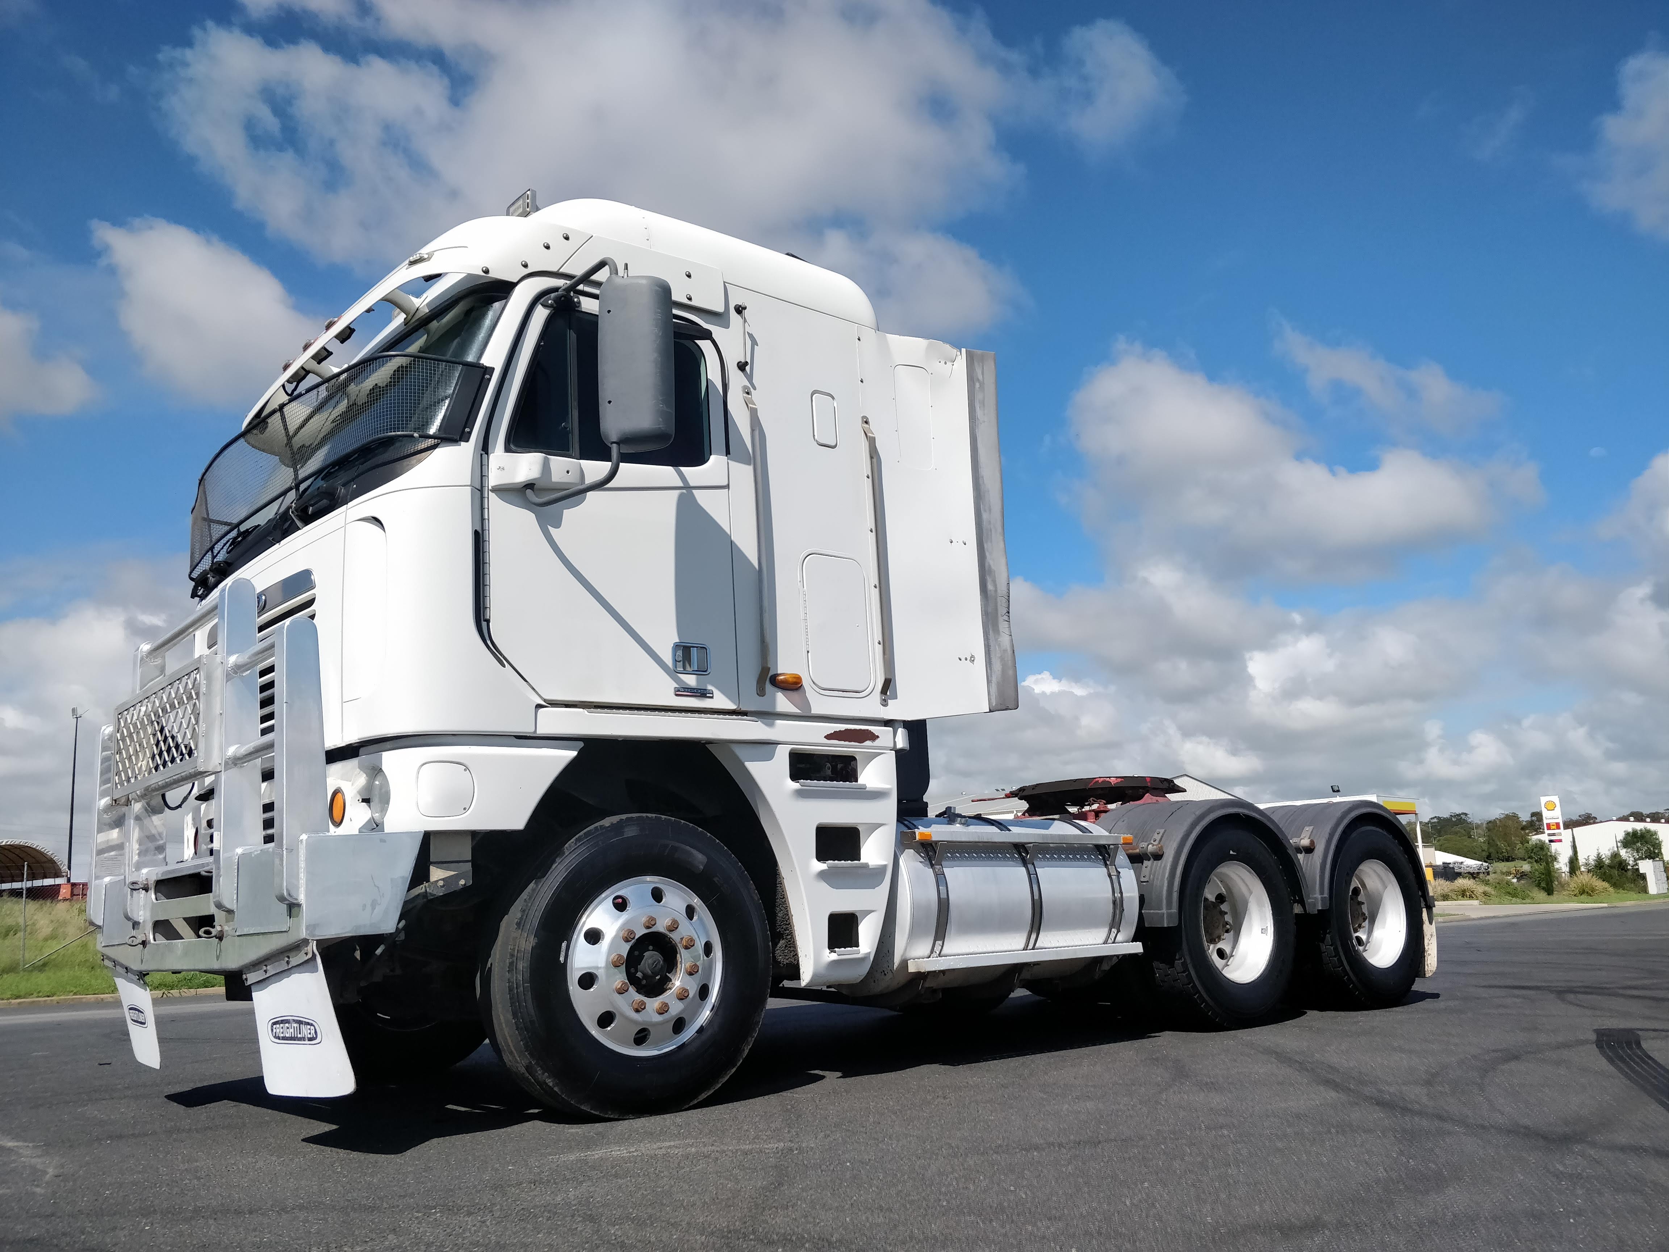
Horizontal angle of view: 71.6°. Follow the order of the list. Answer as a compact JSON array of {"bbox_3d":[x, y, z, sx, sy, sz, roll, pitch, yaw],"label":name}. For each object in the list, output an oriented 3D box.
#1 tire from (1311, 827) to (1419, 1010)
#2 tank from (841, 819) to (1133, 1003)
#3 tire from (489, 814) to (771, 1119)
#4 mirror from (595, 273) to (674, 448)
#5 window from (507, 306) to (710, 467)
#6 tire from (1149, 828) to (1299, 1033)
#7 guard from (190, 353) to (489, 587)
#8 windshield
[{"bbox_3d":[3.068,1.677,6.765,1.020,1.020,0.280,7,-16,-36],"label":"tire"},{"bbox_3d":[0.673,1.291,5.513,1.550,0.720,0.740,7,-16,-36],"label":"tank"},{"bbox_3d":[-0.713,1.196,4.101,1.020,1.020,0.280,7,-16,-36],"label":"tire"},{"bbox_3d":[-0.717,-0.969,4.277,0.240,0.600,0.130,-9,-15,27],"label":"mirror"},{"bbox_3d":[-0.855,-0.924,4.494,0.850,0.670,0.060,7,-16,-36],"label":"window"},{"bbox_3d":[1.992,1.536,5.988,1.020,1.020,0.280,7,-16,-36],"label":"tire"},{"bbox_3d":[-2.192,-0.562,4.784,0.520,0.430,2.120,9,-17,-40],"label":"guard"},{"bbox_3d":[-2.093,-0.704,4.896,0.480,0.860,2.100,25,-27,-36],"label":"windshield"}]

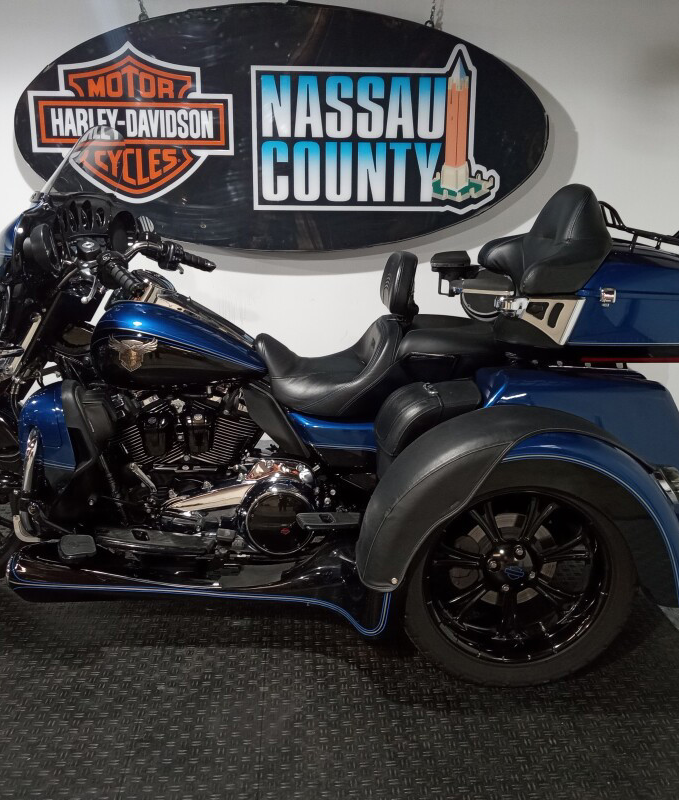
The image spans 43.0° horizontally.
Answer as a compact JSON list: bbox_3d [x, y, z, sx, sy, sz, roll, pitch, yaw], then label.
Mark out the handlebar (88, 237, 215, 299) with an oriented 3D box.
[{"bbox_3d":[-0.549,-0.400,2.491,0.270,0.150,0.840,1,16,5],"label":"handlebar"}]

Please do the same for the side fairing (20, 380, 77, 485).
[{"bbox_3d":[-0.782,0.098,2.313,0.180,0.310,0.190,0,16,-2],"label":"side fairing"}]

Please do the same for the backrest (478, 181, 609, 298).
[{"bbox_3d":[0.610,-0.481,2.504,0.310,0.290,0.560,0,16,-2],"label":"backrest"}]

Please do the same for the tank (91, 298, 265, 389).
[{"bbox_3d":[-0.455,-0.189,2.554,0.510,0.270,0.360,0,16,-2],"label":"tank"}]

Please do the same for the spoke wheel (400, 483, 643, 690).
[{"bbox_3d":[0.445,0.414,2.241,0.650,0.650,0.215,0,16,-2],"label":"spoke wheel"}]

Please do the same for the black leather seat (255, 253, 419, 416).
[{"bbox_3d":[-0.010,-0.216,2.560,0.480,0.450,0.400,0,16,-2],"label":"black leather seat"}]

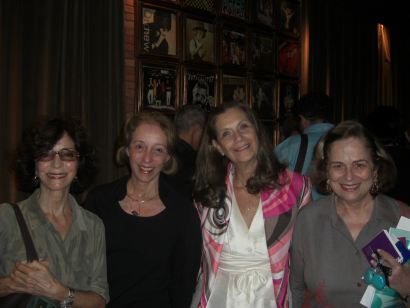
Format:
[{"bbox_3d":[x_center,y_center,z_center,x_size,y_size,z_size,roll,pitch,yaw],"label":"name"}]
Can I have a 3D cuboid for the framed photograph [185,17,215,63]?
[{"bbox_3d":[-0.035,-0.915,3.660,0.350,0.355,0.030,-3,3,-45],"label":"framed photograph"}]

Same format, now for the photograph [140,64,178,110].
[{"bbox_3d":[-0.330,-0.485,3.380,0.350,0.355,0.030,-3,3,-45],"label":"photograph"}]

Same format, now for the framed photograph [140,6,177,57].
[{"bbox_3d":[-0.330,-0.900,3.370,0.350,0.355,0.030,-3,3,-45],"label":"framed photograph"}]

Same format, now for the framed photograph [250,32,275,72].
[{"bbox_3d":[0.560,-0.945,4.260,0.350,0.355,0.030,-3,3,-45],"label":"framed photograph"}]

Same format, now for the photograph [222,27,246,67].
[{"bbox_3d":[0.262,-0.930,3.960,0.350,0.355,0.030,-3,3,-45],"label":"photograph"}]

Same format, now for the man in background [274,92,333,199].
[{"bbox_3d":[0.615,0.500,2.620,0.540,1.720,0.360,-2,3,-34],"label":"man in background"}]

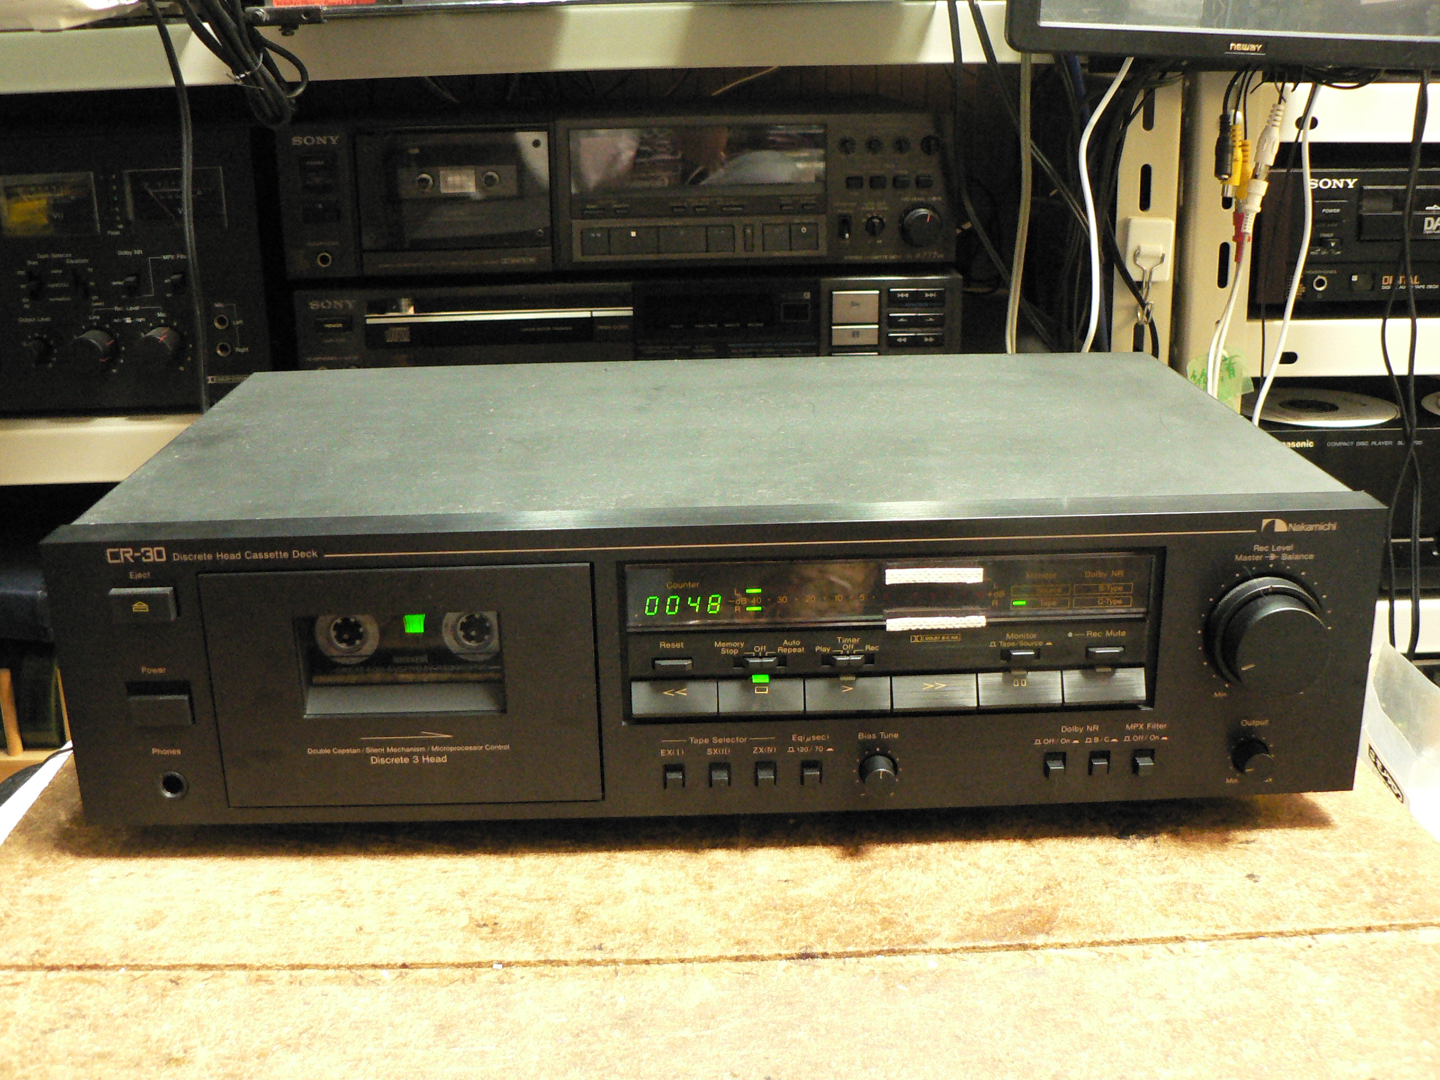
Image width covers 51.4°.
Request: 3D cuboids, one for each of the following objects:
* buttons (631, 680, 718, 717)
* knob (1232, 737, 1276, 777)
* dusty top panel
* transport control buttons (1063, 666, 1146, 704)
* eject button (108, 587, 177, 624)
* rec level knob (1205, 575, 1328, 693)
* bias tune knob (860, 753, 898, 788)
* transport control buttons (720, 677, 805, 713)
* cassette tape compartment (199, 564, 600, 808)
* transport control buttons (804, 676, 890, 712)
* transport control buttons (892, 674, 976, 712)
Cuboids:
[{"bbox_3d":[-0.015,0.052,0.498,0.028,0.012,0.007,-1,19,-2],"label":"buttons"},{"bbox_3d":[0.181,0.076,0.504,0.012,0.012,0.010,-1,19,-1],"label":"knob"},{"bbox_3d":[-0.004,-0.044,0.603,0.424,0.006,0.227,-1,19,-1],"label":"dusty top panel"},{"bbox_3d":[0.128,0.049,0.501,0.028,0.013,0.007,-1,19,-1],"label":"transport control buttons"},{"bbox_3d":[-0.184,0.021,0.478,0.020,0.011,0.005,-1,19,-1],"label":"eject button"},{"bbox_3d":[0.180,0.033,0.486,0.037,0.037,0.018,-1,19,-2],"label":"rec level knob"},{"bbox_3d":[0.054,0.080,0.502,0.012,0.012,0.010,-1,19,-1],"label":"bias tune knob"},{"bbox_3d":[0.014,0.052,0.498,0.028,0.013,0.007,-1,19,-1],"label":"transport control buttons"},{"bbox_3d":[-0.103,0.046,0.500,0.125,0.084,0.022,-1,19,-2],"label":"cassette tape compartment"},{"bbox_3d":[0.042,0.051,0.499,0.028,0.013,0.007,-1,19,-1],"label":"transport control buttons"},{"bbox_3d":[0.071,0.050,0.501,0.029,0.012,0.007,-1,19,-2],"label":"transport control buttons"}]

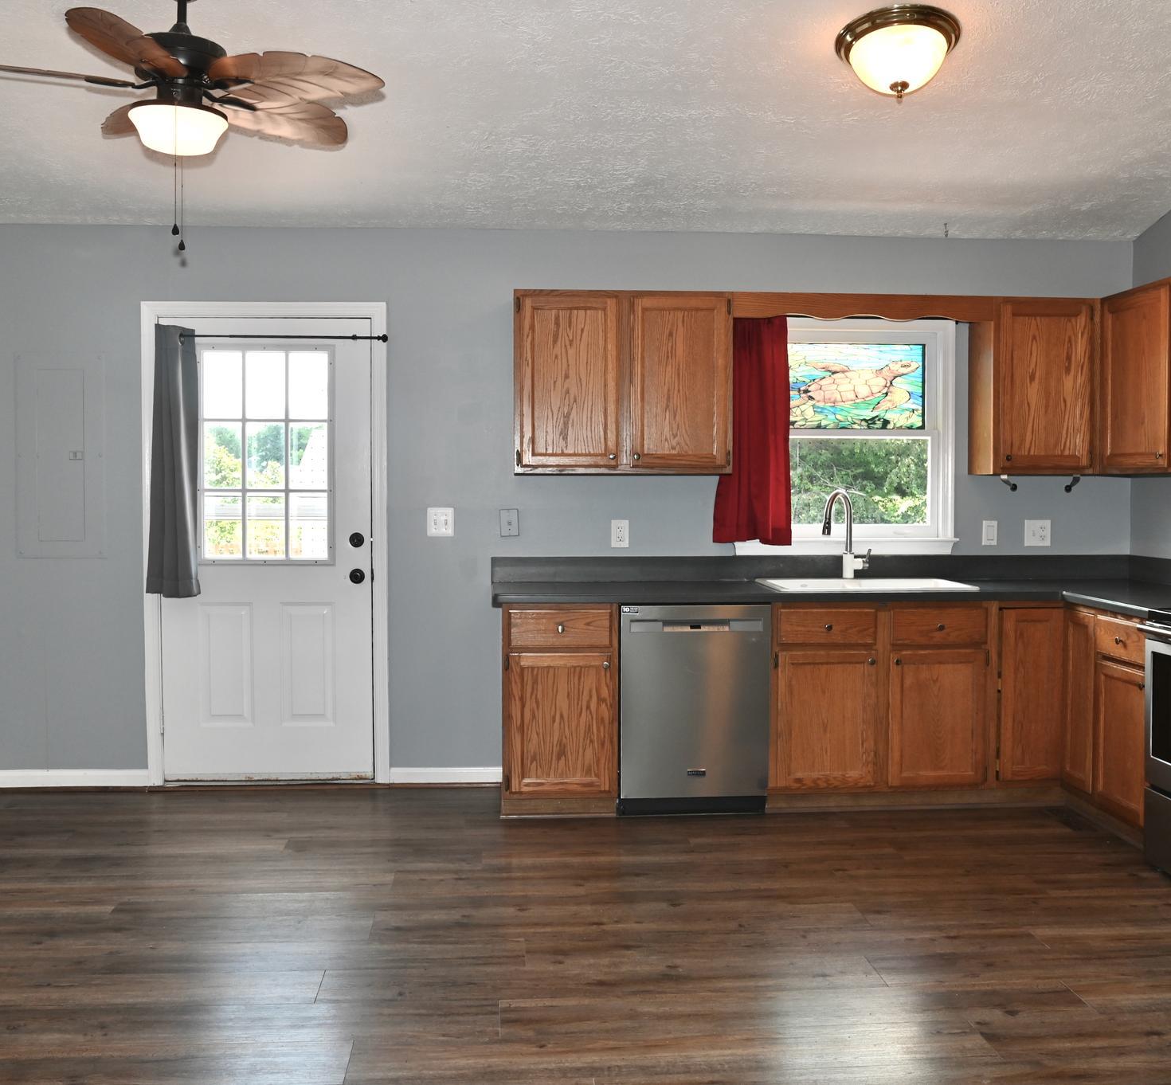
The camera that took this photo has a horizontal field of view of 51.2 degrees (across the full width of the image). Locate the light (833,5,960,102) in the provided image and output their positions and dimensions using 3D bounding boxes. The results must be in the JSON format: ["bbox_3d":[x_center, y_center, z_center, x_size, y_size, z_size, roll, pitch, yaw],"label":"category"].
[{"bbox_3d":[1.020,-1.528,3.967,0.385,0.215,0.385,0,-10,-5],"label":"light"}]

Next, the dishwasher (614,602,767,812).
[{"bbox_3d":[0.426,0.670,5.223,0.604,0.865,0.611,0,3,-4],"label":"dishwasher"}]

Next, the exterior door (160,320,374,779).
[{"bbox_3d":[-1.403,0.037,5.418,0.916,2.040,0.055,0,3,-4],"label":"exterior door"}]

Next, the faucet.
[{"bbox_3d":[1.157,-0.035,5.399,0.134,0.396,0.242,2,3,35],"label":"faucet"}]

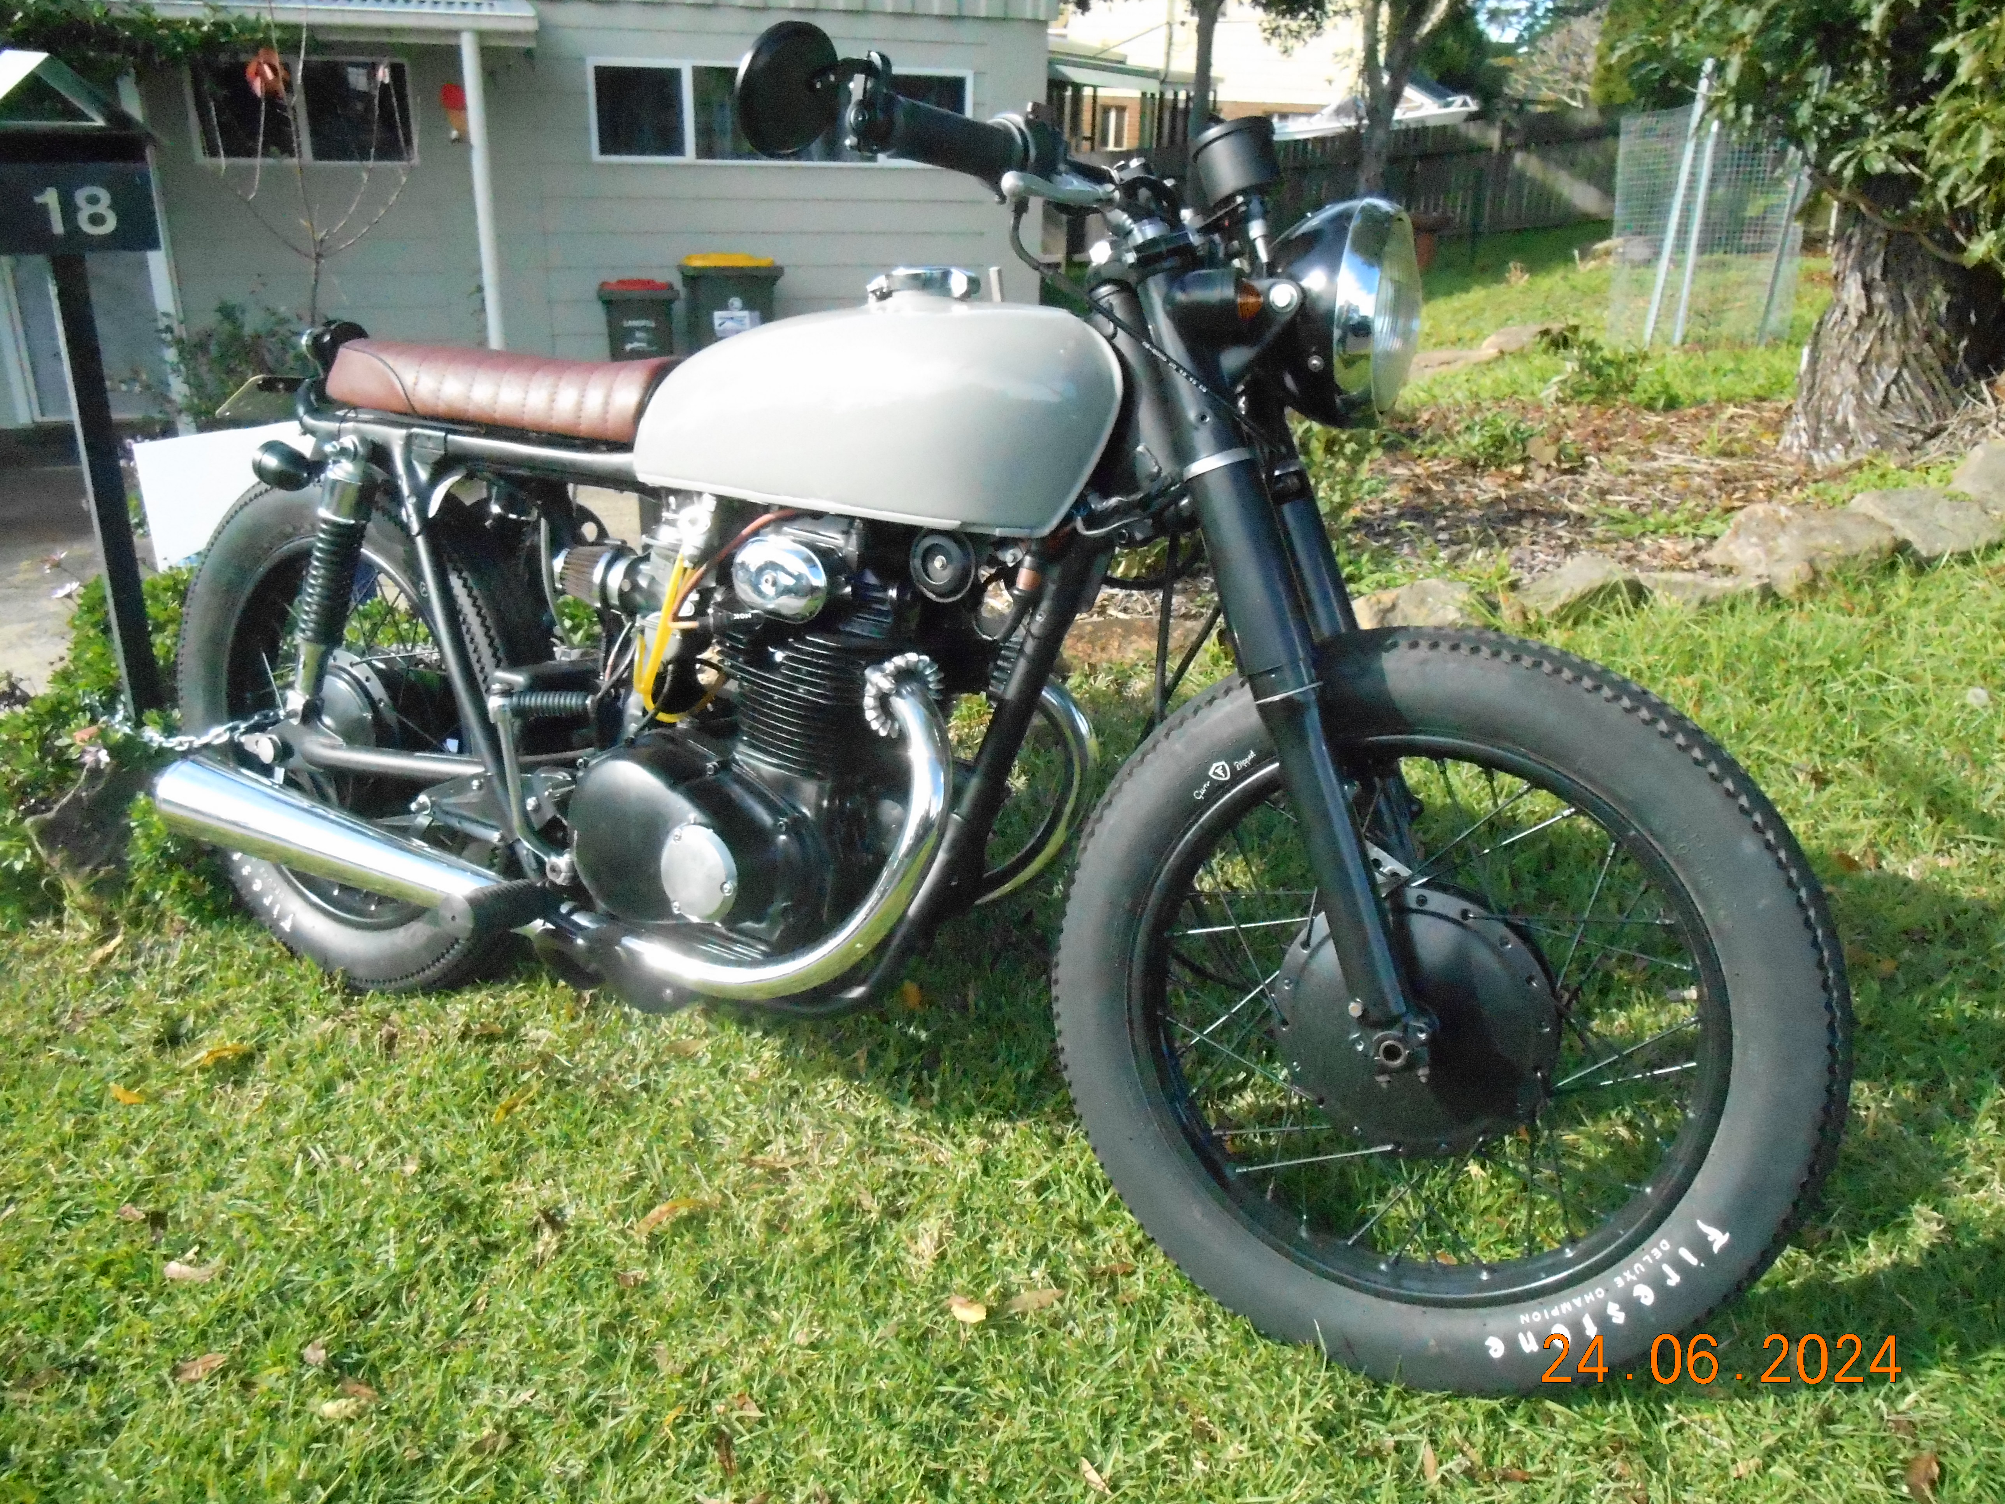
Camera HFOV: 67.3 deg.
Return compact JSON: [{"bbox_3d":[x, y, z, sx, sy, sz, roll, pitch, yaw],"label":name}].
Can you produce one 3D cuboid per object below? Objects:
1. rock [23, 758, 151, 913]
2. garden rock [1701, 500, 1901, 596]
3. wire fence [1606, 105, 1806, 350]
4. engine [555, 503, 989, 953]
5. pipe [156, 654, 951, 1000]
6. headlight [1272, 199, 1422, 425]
[{"bbox_3d":[-1.394,0.128,2.300,0.200,0.200,0.180,-12,26,-31],"label":"rock"},{"bbox_3d":[1.958,-0.504,3.710,0.440,0.190,0.300,-5,23,-16],"label":"garden rock"},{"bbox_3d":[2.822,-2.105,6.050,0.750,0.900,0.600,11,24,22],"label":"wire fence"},{"bbox_3d":[-0.217,-0.030,1.546,0.420,0.475,0.345,12,15,28],"label":"engine"},{"bbox_3d":[-0.525,0.018,1.549,1.070,0.370,0.160,12,15,28],"label":"pipe"},{"bbox_3d":[0.268,-0.358,1.219,0.145,0.182,0.182,13,16,23],"label":"headlight"}]

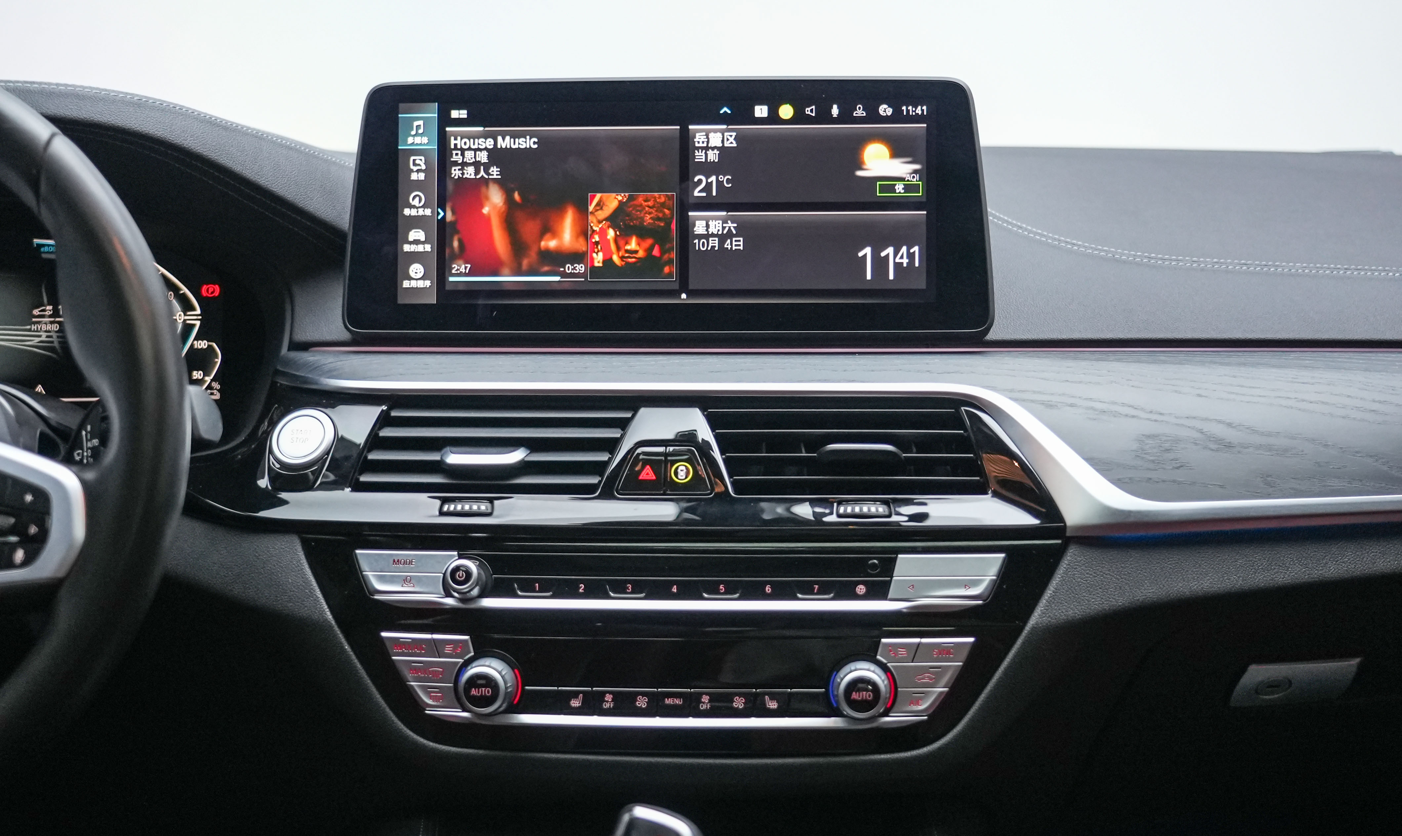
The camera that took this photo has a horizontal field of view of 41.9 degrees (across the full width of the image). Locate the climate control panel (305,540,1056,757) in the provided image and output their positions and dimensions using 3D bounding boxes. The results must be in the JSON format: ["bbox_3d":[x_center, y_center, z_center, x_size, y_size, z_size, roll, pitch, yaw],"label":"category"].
[{"bbox_3d":[-0.009,0.119,0.965,0.397,0.117,0.045,0,-4,4],"label":"climate control panel"}]

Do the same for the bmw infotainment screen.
[{"bbox_3d":[-0.018,-0.114,1.007,0.351,0.141,0.033,0,-1,2],"label":"bmw infotainment screen"}]

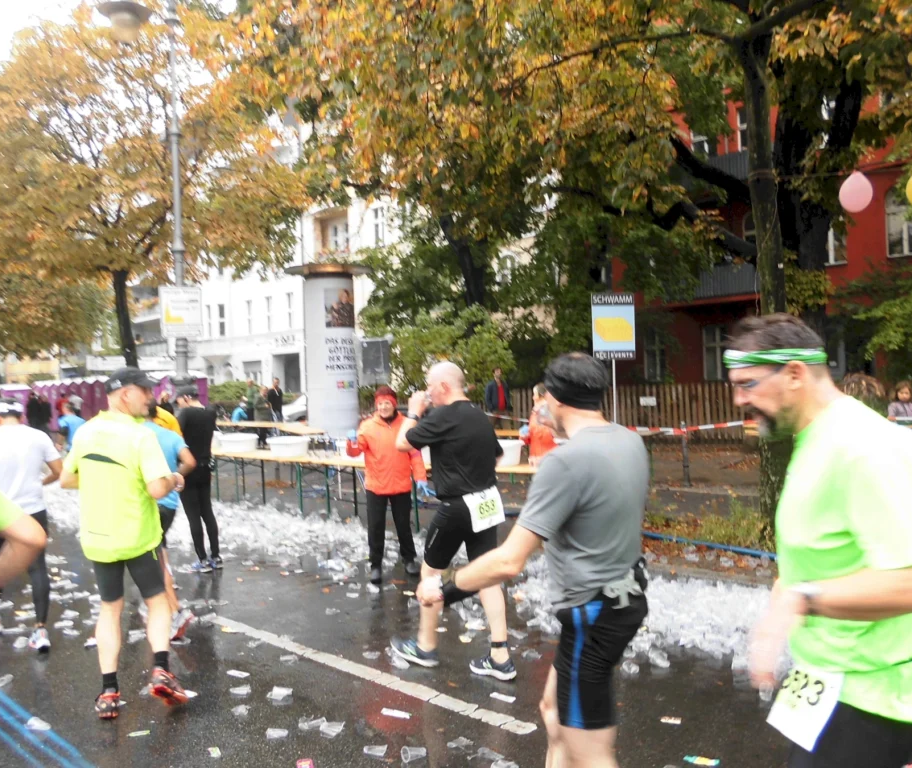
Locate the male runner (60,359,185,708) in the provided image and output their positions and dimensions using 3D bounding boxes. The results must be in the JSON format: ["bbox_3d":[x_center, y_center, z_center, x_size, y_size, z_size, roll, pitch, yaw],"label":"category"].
[{"bbox_3d":[-1.754,0.816,4.070,0.620,1.790,0.580,-2,0,-42],"label":"male runner"}]

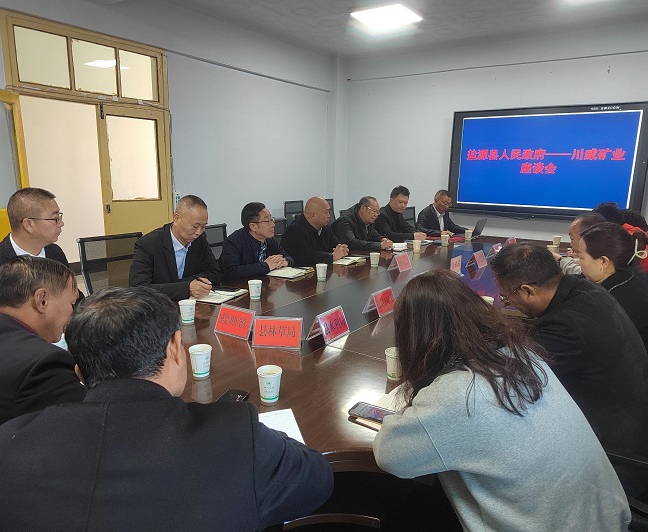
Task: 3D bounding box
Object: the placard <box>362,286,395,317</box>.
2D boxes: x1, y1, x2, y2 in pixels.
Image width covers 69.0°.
[{"bbox_3d":[0.297,0.179,2.424,0.100,0.111,0.198,9,14,34],"label":"placard"}]

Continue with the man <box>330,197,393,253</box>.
[{"bbox_3d":[0.369,-0.081,4.679,0.740,1.240,0.570,10,14,35],"label":"man"}]

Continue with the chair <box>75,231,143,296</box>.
[{"bbox_3d":[-1.182,0.330,3.089,0.600,0.980,0.570,9,14,32],"label":"chair"}]

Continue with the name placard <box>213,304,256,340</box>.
[{"bbox_3d":[-0.371,0.238,2.055,0.198,0.111,0.100,9,13,32],"label":"name placard"}]

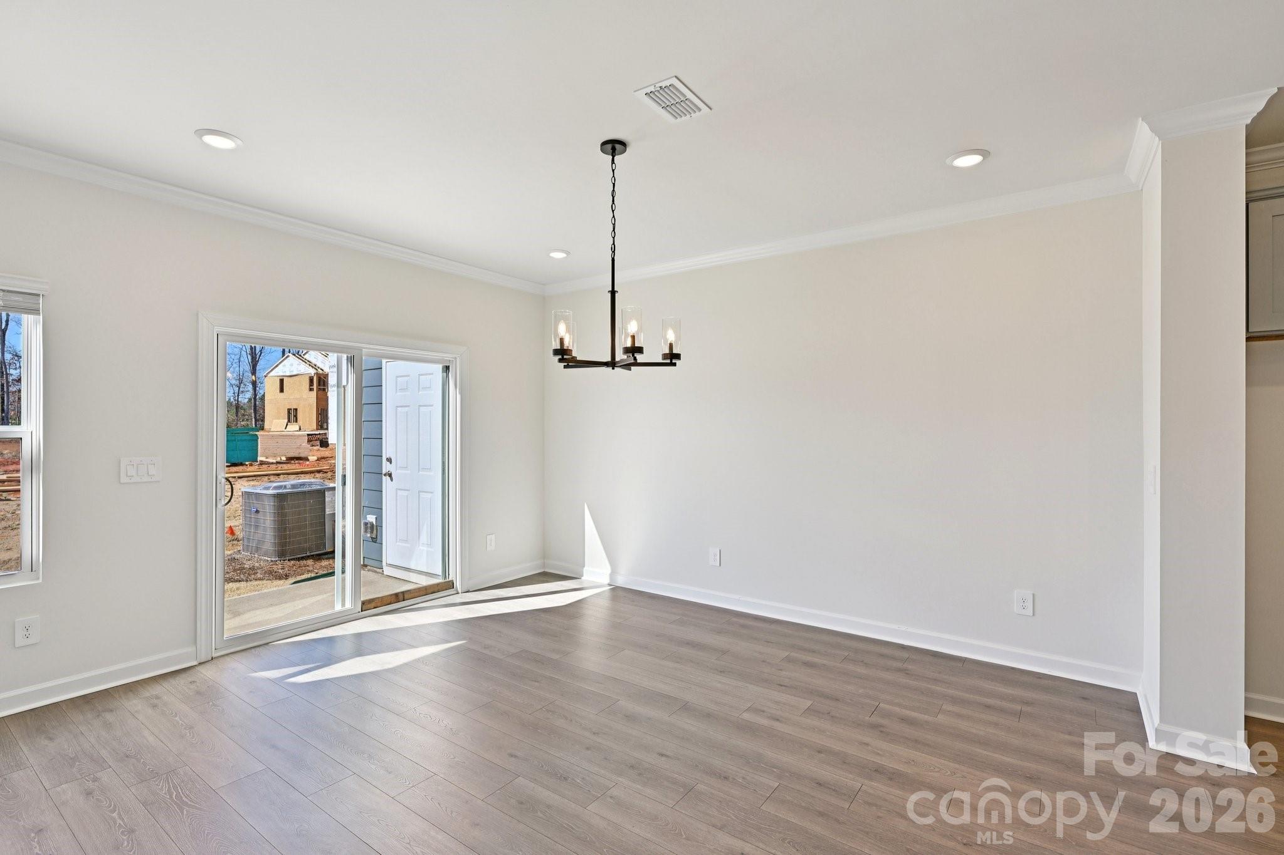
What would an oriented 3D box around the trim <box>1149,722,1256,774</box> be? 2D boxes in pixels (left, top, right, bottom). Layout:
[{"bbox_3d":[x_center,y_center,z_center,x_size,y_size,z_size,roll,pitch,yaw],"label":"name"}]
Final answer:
[{"bbox_3d":[2.358,1.347,2.557,0.330,0.106,0.026,0,0,36],"label":"trim"}]

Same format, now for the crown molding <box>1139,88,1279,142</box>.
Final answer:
[{"bbox_3d":[2.367,-1.305,2.546,0.415,0.088,0.080,0,0,36],"label":"crown molding"}]

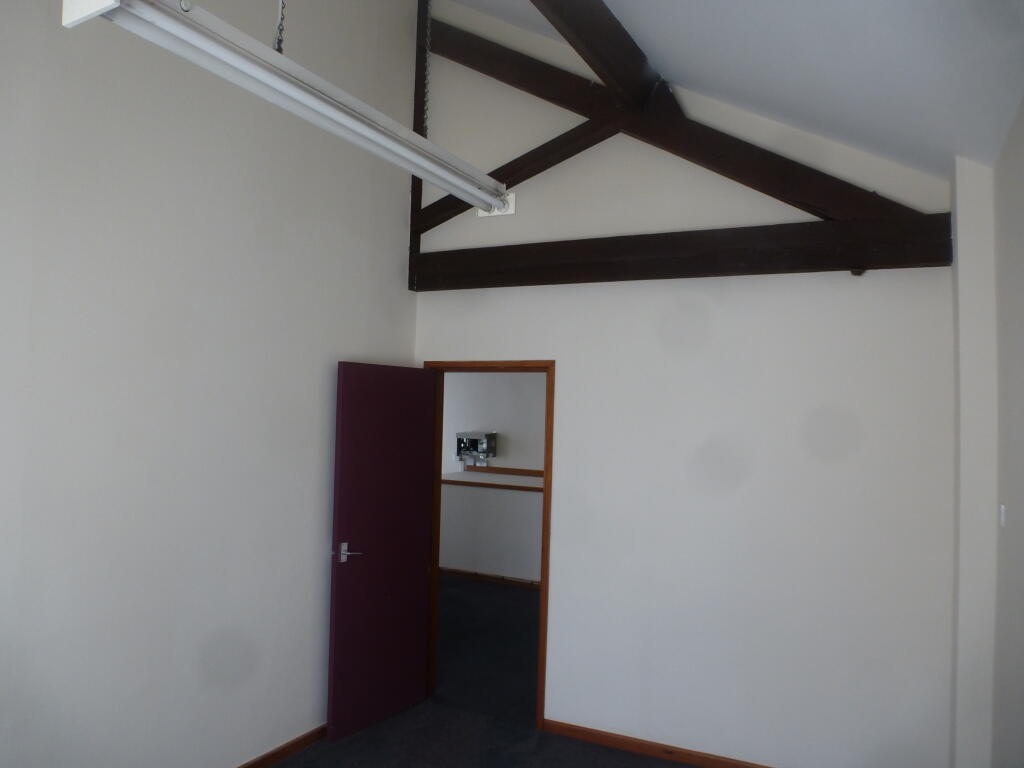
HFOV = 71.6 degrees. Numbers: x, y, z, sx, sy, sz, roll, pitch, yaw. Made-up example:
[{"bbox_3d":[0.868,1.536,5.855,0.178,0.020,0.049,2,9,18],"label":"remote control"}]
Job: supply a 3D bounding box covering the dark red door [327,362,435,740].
[{"bbox_3d":[-0.720,0.886,4.017,0.045,1.981,0.742,0,-3,33],"label":"dark red door"}]

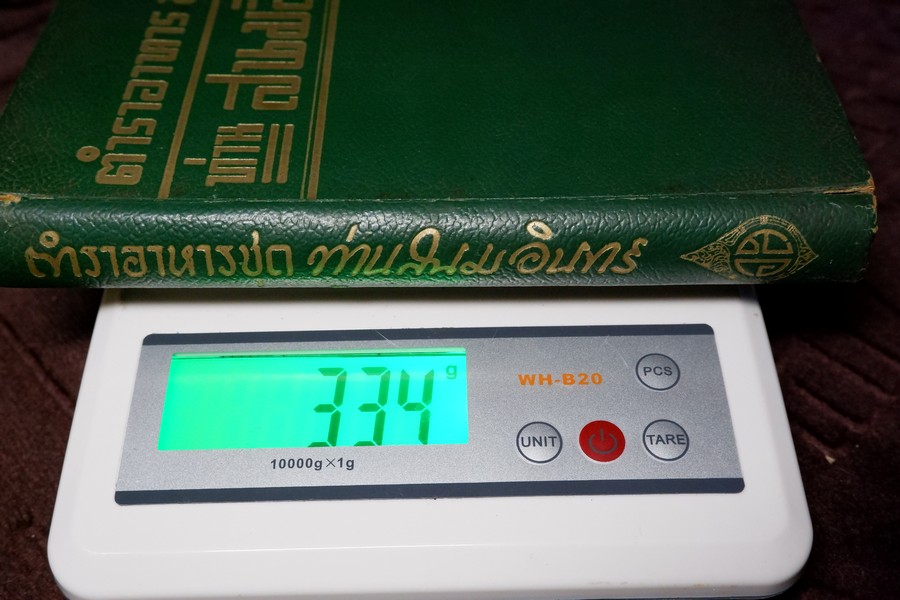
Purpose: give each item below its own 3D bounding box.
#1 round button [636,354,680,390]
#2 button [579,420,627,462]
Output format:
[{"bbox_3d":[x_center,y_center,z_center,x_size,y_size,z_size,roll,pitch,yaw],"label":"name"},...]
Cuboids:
[{"bbox_3d":[0.047,0.016,0.233,0.010,0.003,0.010,-1,55,0],"label":"round button"},{"bbox_3d":[0.033,0.031,0.223,0.010,0.003,0.010,-1,55,0],"label":"button"}]

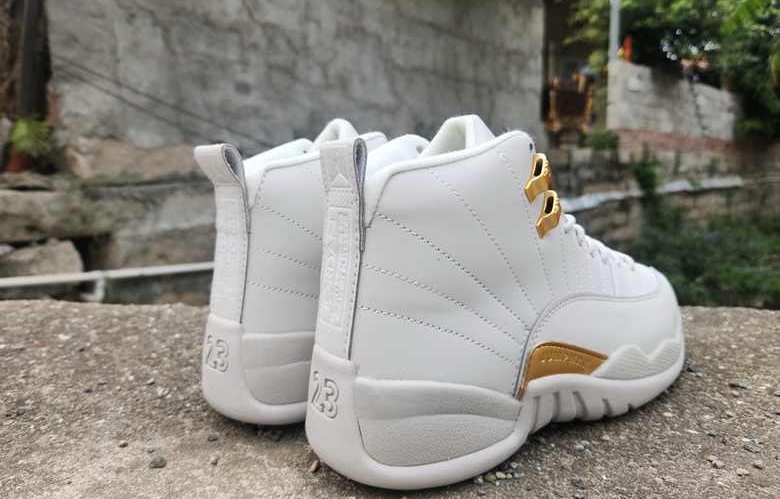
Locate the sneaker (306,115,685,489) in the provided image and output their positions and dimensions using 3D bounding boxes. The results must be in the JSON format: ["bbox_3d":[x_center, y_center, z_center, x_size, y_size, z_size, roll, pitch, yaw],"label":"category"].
[{"bbox_3d":[0.088,0.007,0.318,0.300,0.174,0.110,-7,12,-36],"label":"sneaker"}]

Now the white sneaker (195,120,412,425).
[{"bbox_3d":[0.000,-0.005,0.394,0.110,0.174,0.300,8,12,40],"label":"white sneaker"}]

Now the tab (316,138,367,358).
[{"bbox_3d":[-0.022,-0.001,0.236,0.017,0.098,0.028,-7,12,-36],"label":"tab"}]

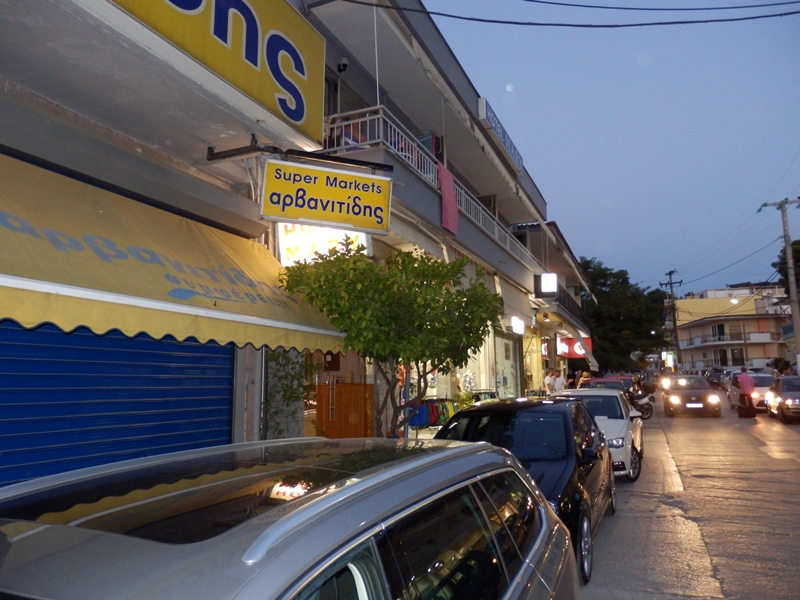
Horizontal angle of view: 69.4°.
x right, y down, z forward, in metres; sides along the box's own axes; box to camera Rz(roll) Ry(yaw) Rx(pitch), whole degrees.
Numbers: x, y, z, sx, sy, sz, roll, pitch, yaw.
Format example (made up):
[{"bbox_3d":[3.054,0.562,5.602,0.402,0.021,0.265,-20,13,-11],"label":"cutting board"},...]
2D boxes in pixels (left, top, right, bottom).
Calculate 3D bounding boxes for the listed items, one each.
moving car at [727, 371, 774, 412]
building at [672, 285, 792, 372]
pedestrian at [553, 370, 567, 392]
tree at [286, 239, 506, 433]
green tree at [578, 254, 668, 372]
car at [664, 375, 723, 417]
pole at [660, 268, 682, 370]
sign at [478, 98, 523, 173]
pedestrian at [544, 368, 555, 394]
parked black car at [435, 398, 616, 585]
[{"bbox_3d":[14.950,3.833,24.255,1.740,1.490,4.000,-3,-9,18],"label":"moving car"},{"bbox_3d":[40.746,4.359,71.379,13.000,10.600,10.000,-3,-9,14],"label":"building"},{"bbox_3d":[5.516,3.260,19.822,0.420,1.670,0.500,2,-9,-18],"label":"pedestrian"},{"bbox_3d":[-0.091,0.861,6.819,2.600,3.230,2.500,-4,-9,23],"label":"tree"},{"bbox_3d":[14.963,1.667,39.462,7.000,9.530,7.000,-4,-9,23],"label":"green tree"},{"bbox_3d":[11.387,3.717,22.714,1.720,1.480,4.150,-4,-9,22],"label":"car"},{"bbox_3d":[24.190,2.455,50.691,1.800,10.110,0.400,-5,-10,23],"label":"pole"},{"bbox_3d":[2.497,-3.852,14.006,0.160,0.500,3.700,-4,-9,23],"label":"sign"},{"bbox_3d":[5.072,3.173,19.370,0.380,1.740,0.500,2,-9,-21],"label":"pedestrian"},{"bbox_3d":[1.262,1.784,6.251,1.770,1.440,4.250,-4,-9,23],"label":"parked black car"}]

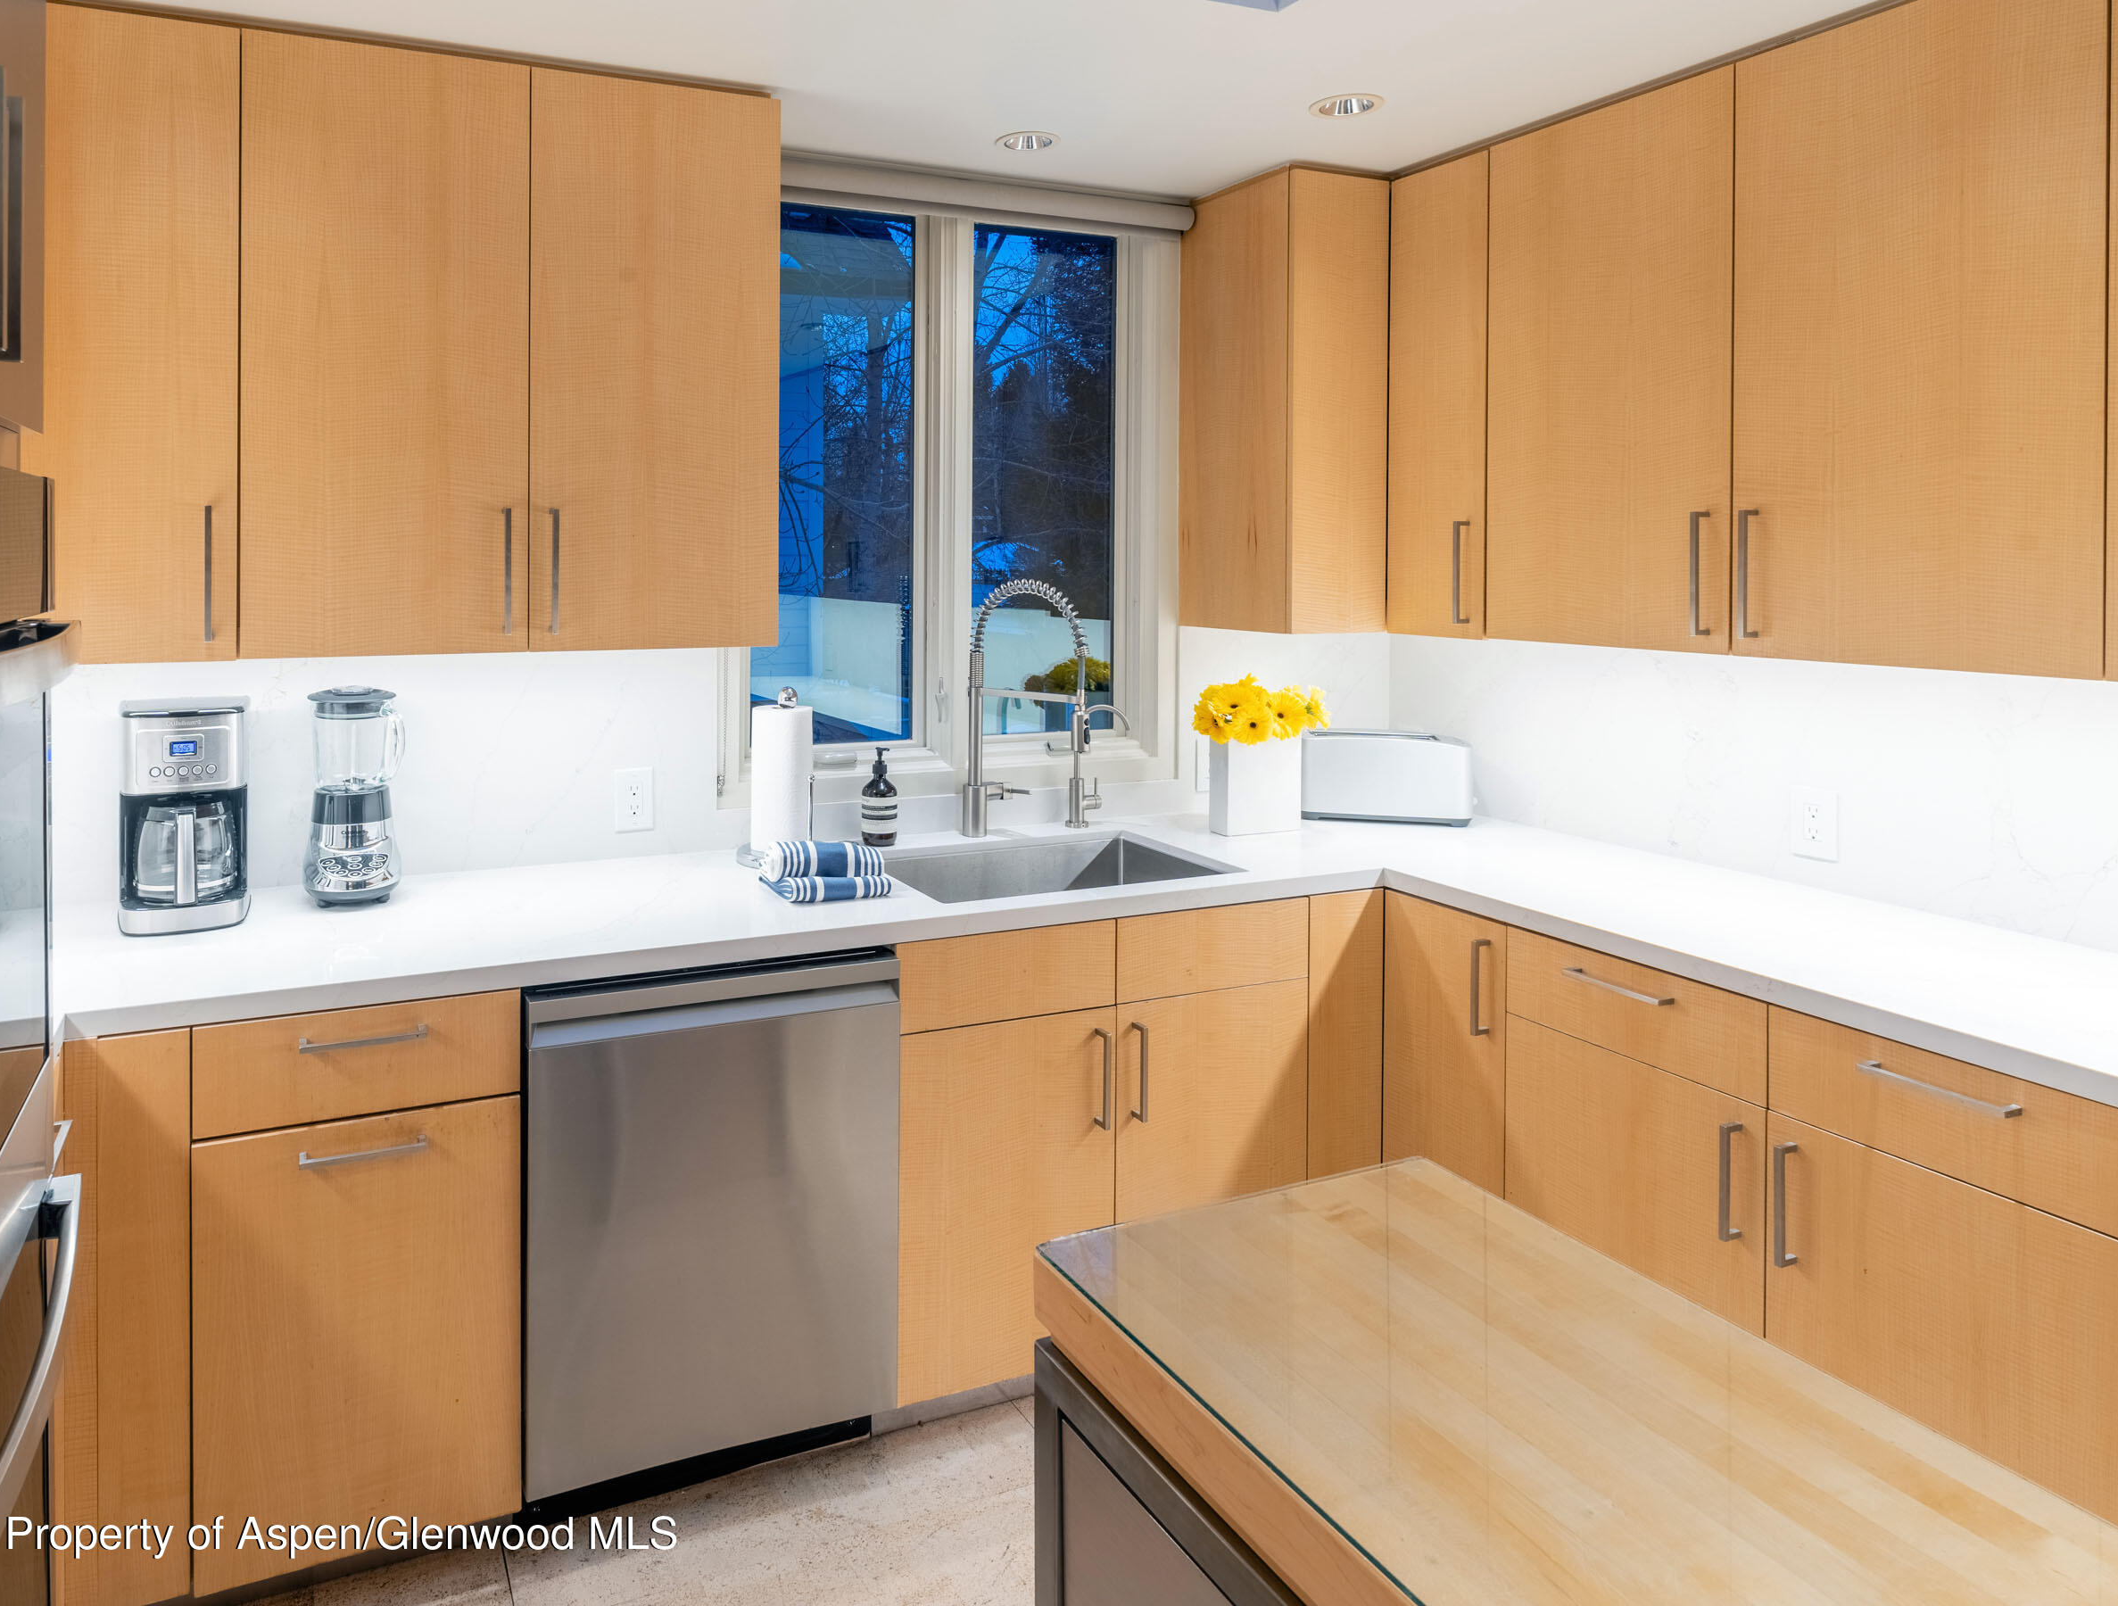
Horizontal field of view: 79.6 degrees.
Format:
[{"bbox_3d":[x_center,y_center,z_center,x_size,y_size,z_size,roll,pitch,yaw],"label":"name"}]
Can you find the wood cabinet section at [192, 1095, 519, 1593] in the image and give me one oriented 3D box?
[{"bbox_3d":[-1.128,0.741,2.104,0.432,0.632,0.560,-2,6,-26],"label":"wood cabinet section"}]

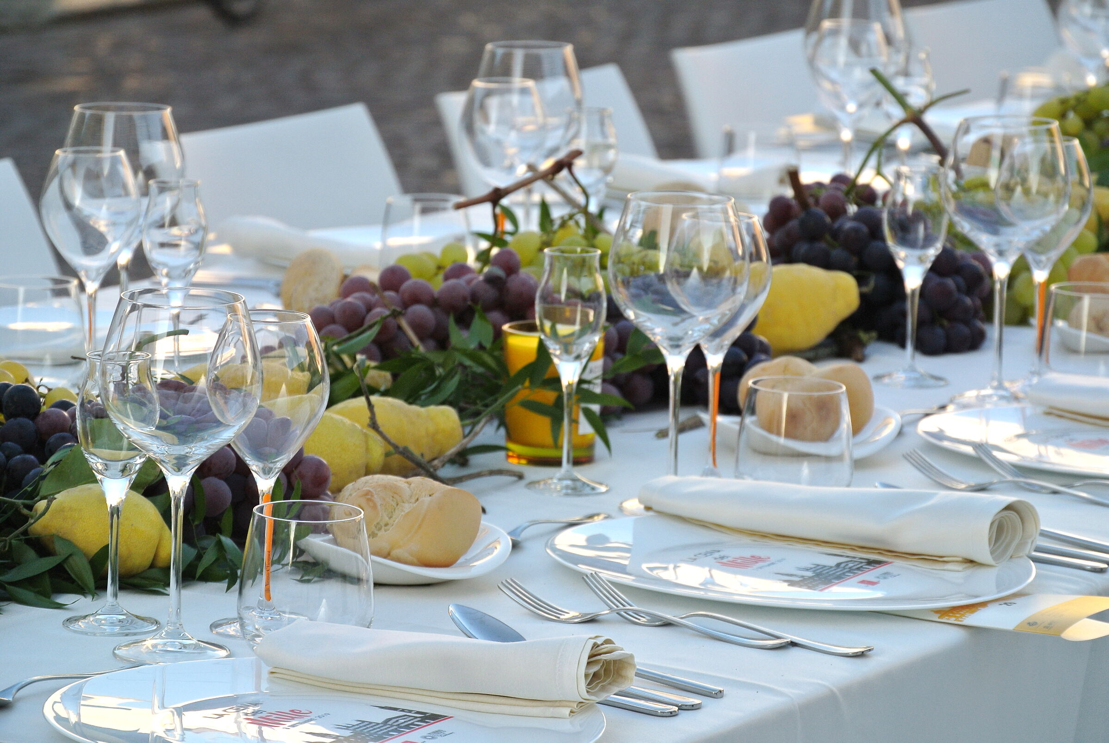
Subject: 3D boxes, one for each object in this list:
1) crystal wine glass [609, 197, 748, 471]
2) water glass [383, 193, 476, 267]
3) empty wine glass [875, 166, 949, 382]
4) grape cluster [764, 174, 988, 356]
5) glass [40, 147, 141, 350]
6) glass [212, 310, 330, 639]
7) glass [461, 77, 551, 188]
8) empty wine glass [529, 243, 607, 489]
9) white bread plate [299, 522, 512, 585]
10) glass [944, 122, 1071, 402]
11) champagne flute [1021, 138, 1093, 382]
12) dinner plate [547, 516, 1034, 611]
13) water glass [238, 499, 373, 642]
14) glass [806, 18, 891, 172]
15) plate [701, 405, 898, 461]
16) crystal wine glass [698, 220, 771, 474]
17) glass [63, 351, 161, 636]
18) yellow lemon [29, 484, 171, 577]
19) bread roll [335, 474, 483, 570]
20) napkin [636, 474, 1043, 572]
[{"bbox_3d":[0.085,-0.013,4.052,0.100,0.222,0.100,2,10,0],"label":"crystal wine glass"},{"bbox_3d":[-0.111,-0.105,4.922,0.085,0.085,0.085,2,10,0],"label":"water glass"},{"bbox_3d":[0.291,-0.078,4.619,0.061,0.173,0.061,2,10,0],"label":"empty wine glass"},{"bbox_3d":[0.269,-0.089,4.800,0.188,0.140,0.145,2,10,0],"label":"grape cluster"},{"bbox_3d":[-0.350,-0.068,4.315,0.075,0.198,0.075,2,9,0],"label":"glass"},{"bbox_3d":[-0.182,0.063,3.618,0.077,0.199,0.077,2,10,0],"label":"glass"},{"bbox_3d":[-0.047,-0.148,4.854,0.077,0.196,0.077,2,10,0],"label":"glass"},{"bbox_3d":[0.011,-0.001,4.113,0.061,0.173,0.061,7,11,28],"label":"empty wine glass"},{"bbox_3d":[-0.097,0.116,3.762,0.145,0.035,0.157,2,10,0],"label":"white bread plate"},{"bbox_3d":[0.354,-0.086,4.503,0.097,0.221,0.097,2,9,0],"label":"glass"},{"bbox_3d":[0.388,-0.085,4.570,0.075,0.198,0.075,2,9,0],"label":"champagne flute"},{"bbox_3d":[0.157,0.130,3.780,0.322,0.022,0.322,2,10,0],"label":"dinner plate"},{"bbox_3d":[-0.152,0.128,3.529,0.085,0.085,0.085,2,10,0],"label":"water glass"},{"bbox_3d":[0.277,-0.230,5.426,0.075,0.198,0.075,2,9,0],"label":"glass"},{"bbox_3d":[0.182,0.043,4.265,0.150,0.035,0.157,2,10,0],"label":"plate"},{"bbox_3d":[0.117,-0.012,4.121,0.077,0.199,0.077,2,10,0],"label":"crystal wine glass"},{"bbox_3d":[-0.272,0.075,3.564,0.062,0.169,0.062,2,10,0],"label":"glass"},{"bbox_3d":[-0.291,0.102,3.676,0.094,0.060,0.060,2,9,0],"label":"yellow lemon"},{"bbox_3d":[-0.096,0.098,3.744,0.096,0.058,0.082,2,10,0],"label":"bread roll"},{"bbox_3d":[0.190,0.092,3.841,0.252,0.041,0.078,7,10,28],"label":"napkin"}]

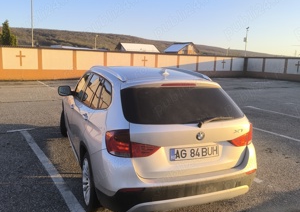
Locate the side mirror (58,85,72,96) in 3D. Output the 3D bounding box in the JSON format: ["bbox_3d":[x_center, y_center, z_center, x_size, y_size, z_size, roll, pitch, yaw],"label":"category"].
[{"bbox_3d":[-1.402,-0.257,4.410,0.230,0.180,0.140,-2,10,-23],"label":"side mirror"}]

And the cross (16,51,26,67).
[{"bbox_3d":[-9.319,-3.418,19.247,0.610,1.080,0.060,-4,11,-30],"label":"cross"}]

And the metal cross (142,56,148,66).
[{"bbox_3d":[-0.451,-4.012,24.456,0.610,1.060,0.060,-4,11,-30],"label":"metal cross"}]

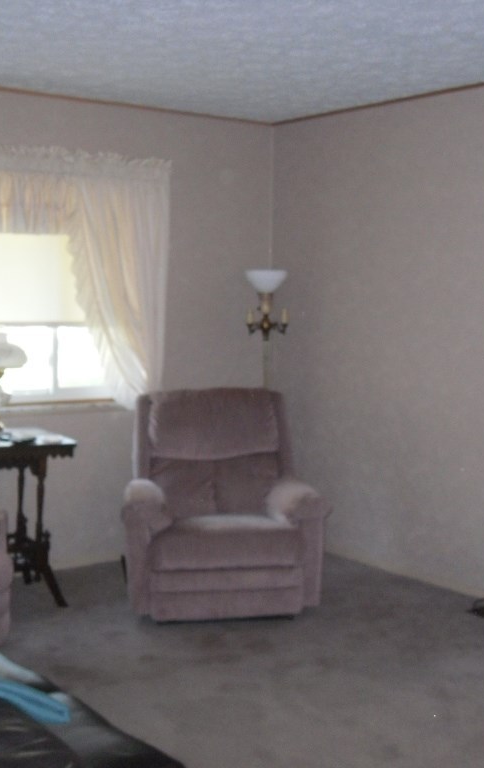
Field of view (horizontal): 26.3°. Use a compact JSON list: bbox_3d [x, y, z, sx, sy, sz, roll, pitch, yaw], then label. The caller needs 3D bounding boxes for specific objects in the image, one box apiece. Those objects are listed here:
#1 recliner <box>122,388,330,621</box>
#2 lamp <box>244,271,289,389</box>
[{"bbox_3d":[-0.123,0.546,4.925,0.890,0.965,0.920,0,5,-9],"label":"recliner"},{"bbox_3d":[0.129,0.156,5.852,0.260,1.584,0.260,1,5,1],"label":"lamp"}]

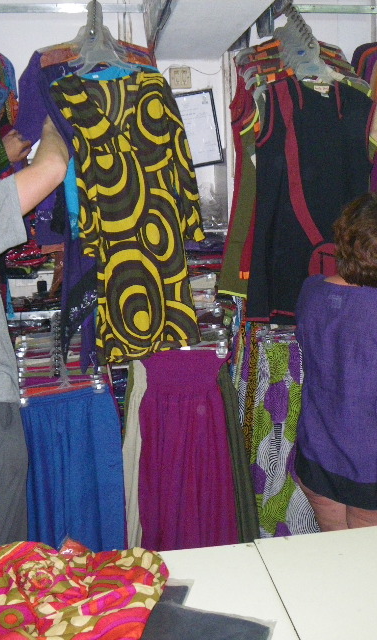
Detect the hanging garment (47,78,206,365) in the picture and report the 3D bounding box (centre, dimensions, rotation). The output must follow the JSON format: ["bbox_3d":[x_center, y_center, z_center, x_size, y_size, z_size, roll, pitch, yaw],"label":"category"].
[{"bbox_3d":[-0.188,-0.319,2.197,0.400,0.880,0.130,-8,9,-7],"label":"hanging garment"}]

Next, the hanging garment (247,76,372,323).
[{"bbox_3d":[0.410,-0.399,2.337,0.410,0.800,0.120,0,8,0],"label":"hanging garment"}]

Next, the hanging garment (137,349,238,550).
[{"bbox_3d":[-0.004,0.508,2.495,0.350,0.820,0.120,0,8,0],"label":"hanging garment"}]

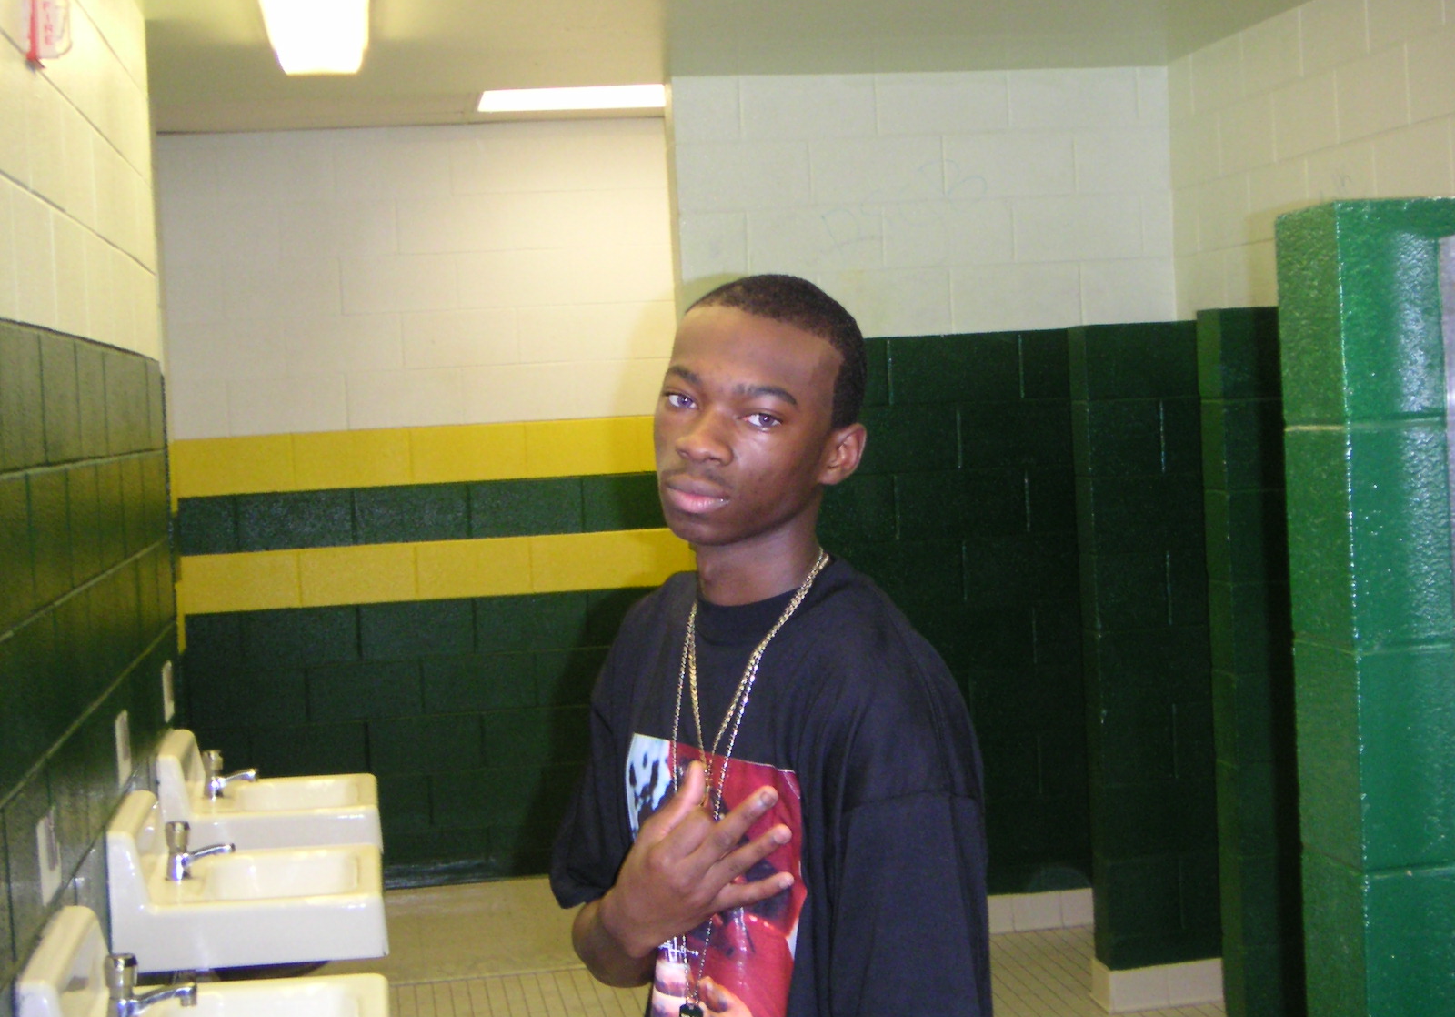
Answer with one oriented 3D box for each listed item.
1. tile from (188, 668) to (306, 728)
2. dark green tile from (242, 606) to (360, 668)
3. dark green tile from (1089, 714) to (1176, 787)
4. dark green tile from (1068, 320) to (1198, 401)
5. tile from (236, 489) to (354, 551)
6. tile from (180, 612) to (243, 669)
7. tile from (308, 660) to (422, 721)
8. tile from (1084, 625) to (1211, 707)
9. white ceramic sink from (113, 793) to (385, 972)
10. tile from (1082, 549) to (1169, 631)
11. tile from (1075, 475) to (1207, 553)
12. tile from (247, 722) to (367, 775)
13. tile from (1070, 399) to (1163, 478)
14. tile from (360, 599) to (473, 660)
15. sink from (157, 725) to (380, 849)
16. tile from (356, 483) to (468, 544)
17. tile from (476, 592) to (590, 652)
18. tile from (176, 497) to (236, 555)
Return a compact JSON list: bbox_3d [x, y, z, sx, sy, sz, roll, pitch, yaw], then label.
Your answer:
[{"bbox_3d":[-1.681,0.666,7.642,0.398,0.197,0.050,-3,3,-9],"label":"tile"},{"bbox_3d":[-1.494,0.452,7.685,0.398,0.195,0.050,-3,3,-9],"label":"dark green tile"},{"bbox_3d":[1.080,0.626,5.858,0.195,0.197,0.140,-3,3,-9],"label":"dark green tile"},{"bbox_3d":[1.131,-0.393,5.823,0.398,0.197,0.140,-3,3,-9],"label":"dark green tile"},{"bbox_3d":[-1.512,0.045,7.652,0.400,0.197,0.060,-3,3,-9],"label":"tile"},{"bbox_3d":[-1.797,0.471,7.668,0.197,0.198,0.030,-3,3,-9],"label":"tile"},{"bbox_3d":[-1.283,0.642,7.713,0.400,0.197,0.060,-3,3,-9],"label":"tile"},{"bbox_3d":[1.170,0.418,5.864,0.398,0.197,0.140,-3,3,-9],"label":"tile"},{"bbox_3d":[-0.856,0.663,3.990,0.462,0.272,0.485,-3,3,-9],"label":"white ceramic sink"},{"bbox_3d":[1.068,0.219,5.883,0.197,0.197,0.140,-3,3,-9],"label":"tile"},{"bbox_3d":[1.154,0.012,5.851,0.398,0.195,0.120,-3,3,-9],"label":"tile"},{"bbox_3d":[-1.473,0.856,7.691,0.400,0.197,0.060,-3,3,-9],"label":"tile"},{"bbox_3d":[1.049,-0.187,5.864,0.197,0.197,0.140,-3,3,-9],"label":"tile"},{"bbox_3d":[-1.097,0.429,7.782,0.400,0.198,0.030,-3,3,-9],"label":"tile"},{"bbox_3d":[-0.979,0.618,4.764,0.455,0.270,0.465,-3,3,-9],"label":"sink"},{"bbox_3d":[-1.111,0.023,7.715,0.400,0.197,0.060,-3,3,-9],"label":"tile"},{"bbox_3d":[-0.696,0.405,7.846,0.400,0.198,0.030,-3,3,-9],"label":"tile"},{"bbox_3d":[-1.814,0.064,7.616,0.195,0.195,0.050,-3,3,-9],"label":"tile"}]

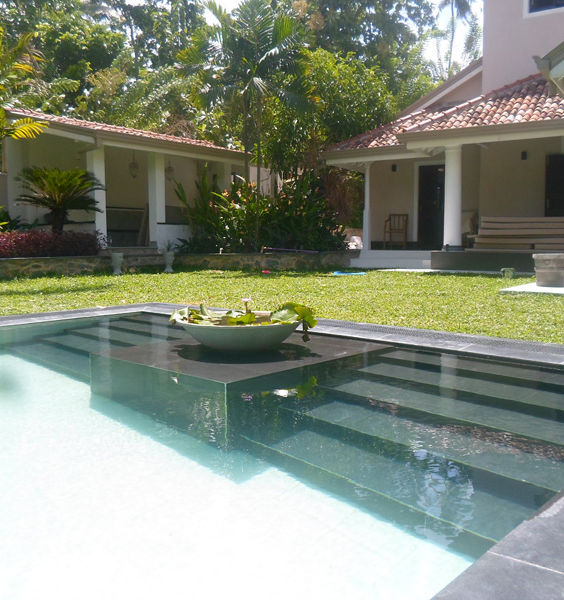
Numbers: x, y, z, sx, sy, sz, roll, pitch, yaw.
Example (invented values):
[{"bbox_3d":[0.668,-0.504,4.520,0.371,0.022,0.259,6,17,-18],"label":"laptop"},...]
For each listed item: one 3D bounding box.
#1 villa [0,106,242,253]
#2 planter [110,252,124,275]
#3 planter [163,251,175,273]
[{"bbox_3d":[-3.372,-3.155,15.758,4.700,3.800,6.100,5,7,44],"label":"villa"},{"bbox_3d":[-3.331,-0.735,11.700,0.250,0.450,0.250,5,7,44],"label":"planter"},{"bbox_3d":[-2.436,-0.822,12.400,0.250,0.450,0.250,0,5,0],"label":"planter"}]

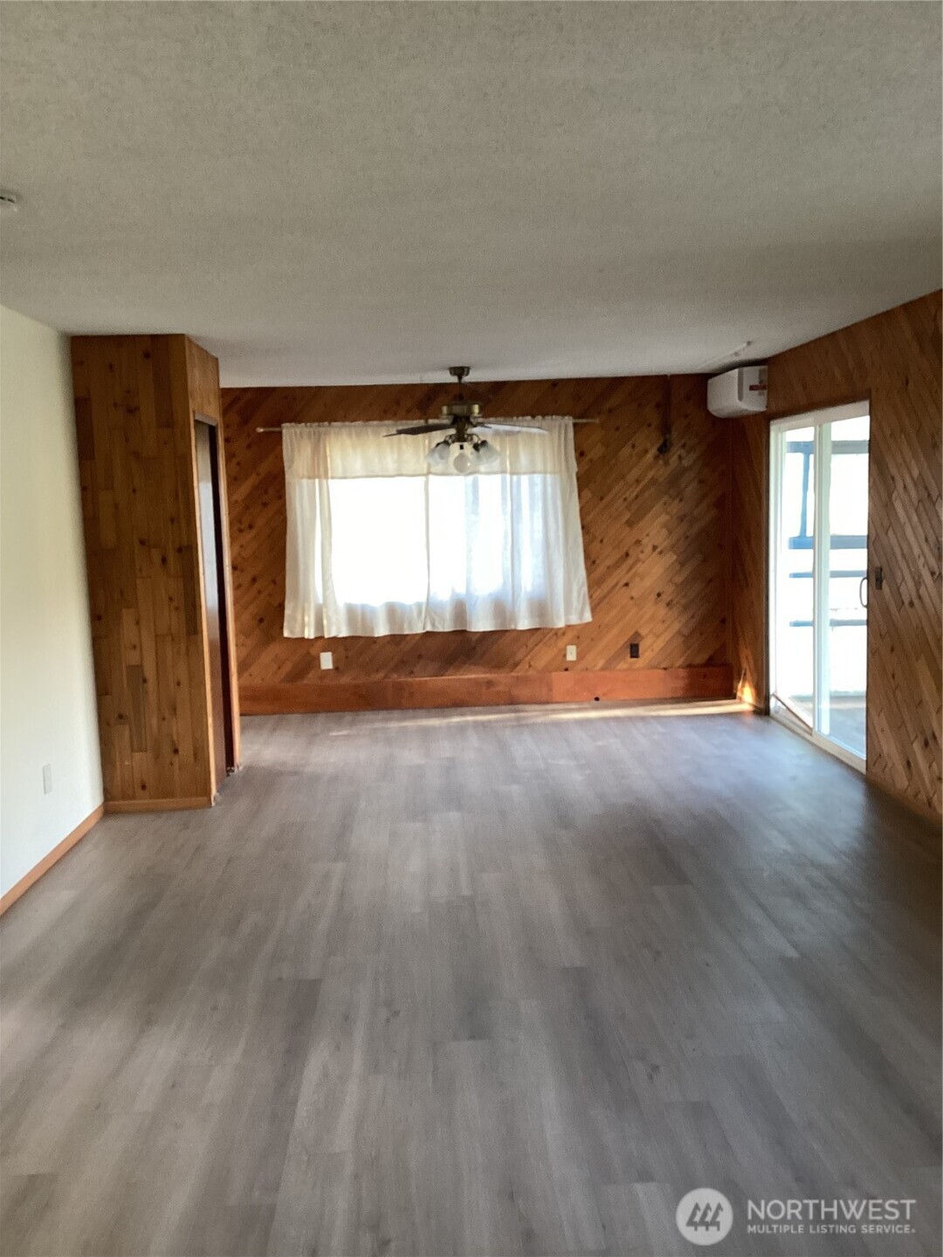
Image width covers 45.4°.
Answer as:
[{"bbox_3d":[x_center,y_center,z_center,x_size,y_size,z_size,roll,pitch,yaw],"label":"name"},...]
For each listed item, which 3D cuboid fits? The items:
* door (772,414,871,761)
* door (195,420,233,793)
[{"bbox_3d":[2.113,-0.289,6.879,0.100,2.030,1.760,-2,7,-2],"label":"door"},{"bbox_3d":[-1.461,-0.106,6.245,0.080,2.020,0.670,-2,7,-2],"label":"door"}]

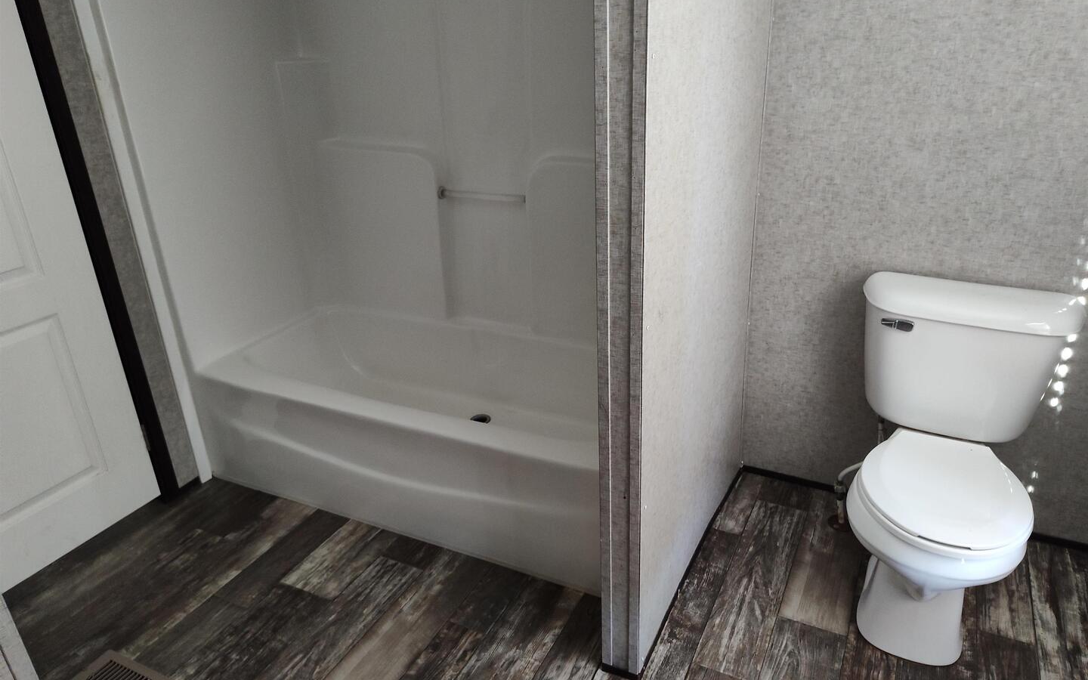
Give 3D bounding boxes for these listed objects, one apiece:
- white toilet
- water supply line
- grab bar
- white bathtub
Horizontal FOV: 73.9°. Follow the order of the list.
[{"bbox_3d":[0.967,0.314,1.748,0.479,0.745,0.688,9,26,25],"label":"white toilet"},{"bbox_3d":[0.905,0.378,2.081,0.115,0.370,0.097,9,26,25],"label":"water supply line"},{"bbox_3d":[-0.214,-0.488,2.451,0.342,0.043,0.042,9,26,25],"label":"grab bar"},{"bbox_3d":[-0.312,0.265,2.432,1.540,0.396,0.760,9,26,25],"label":"white bathtub"}]

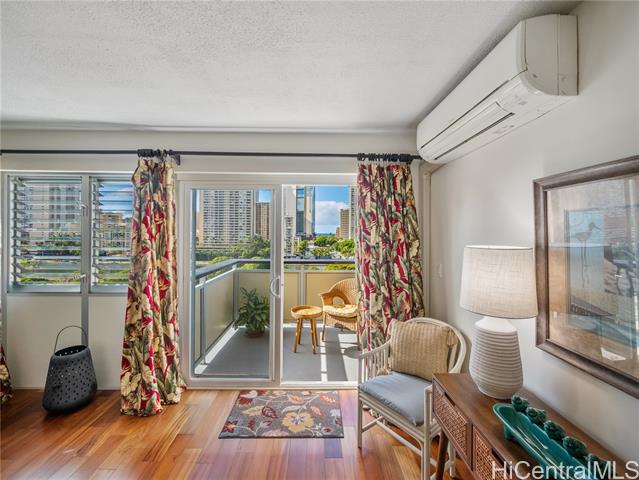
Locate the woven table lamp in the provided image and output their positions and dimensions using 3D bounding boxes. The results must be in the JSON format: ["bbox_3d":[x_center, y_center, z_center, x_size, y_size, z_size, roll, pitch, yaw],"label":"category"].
[{"bbox_3d":[0.936,0.415,1.358,0.332,0.742,0.332,0,1,-2],"label":"woven table lamp"}]

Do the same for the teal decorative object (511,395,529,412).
[{"bbox_3d":[0.932,0.756,1.206,0.066,0.066,0.062,0,1,-2],"label":"teal decorative object"}]

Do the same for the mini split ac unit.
[{"bbox_3d":[0.985,-0.813,1.673,0.255,0.338,1.100,0,1,-2],"label":"mini split ac unit"}]

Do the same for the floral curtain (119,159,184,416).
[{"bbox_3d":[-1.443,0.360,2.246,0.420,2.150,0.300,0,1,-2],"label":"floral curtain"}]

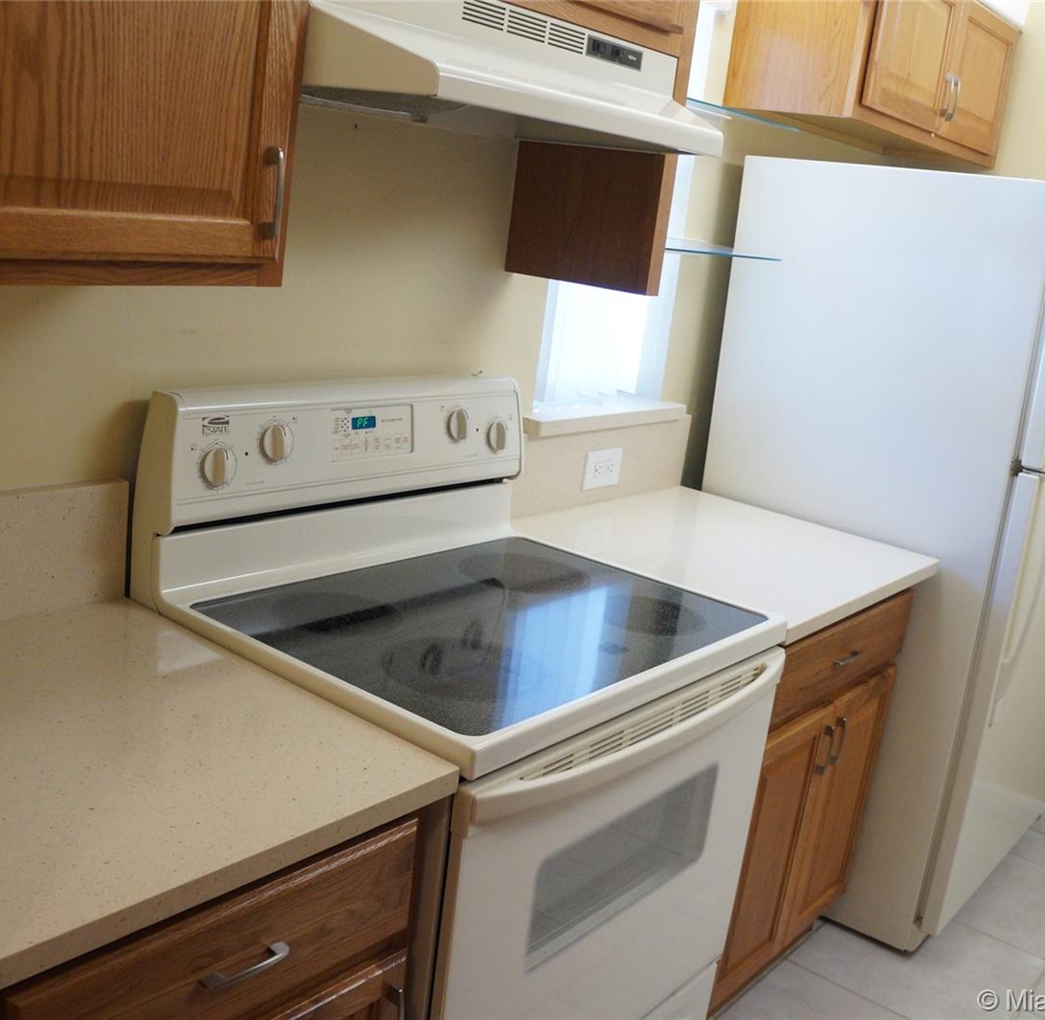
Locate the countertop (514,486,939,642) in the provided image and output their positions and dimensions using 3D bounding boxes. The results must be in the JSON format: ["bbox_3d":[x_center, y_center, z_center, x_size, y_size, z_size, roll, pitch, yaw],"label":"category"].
[{"bbox_3d":[0.390,0.087,2.262,0.659,0.034,0.693,17,18,38],"label":"countertop"}]

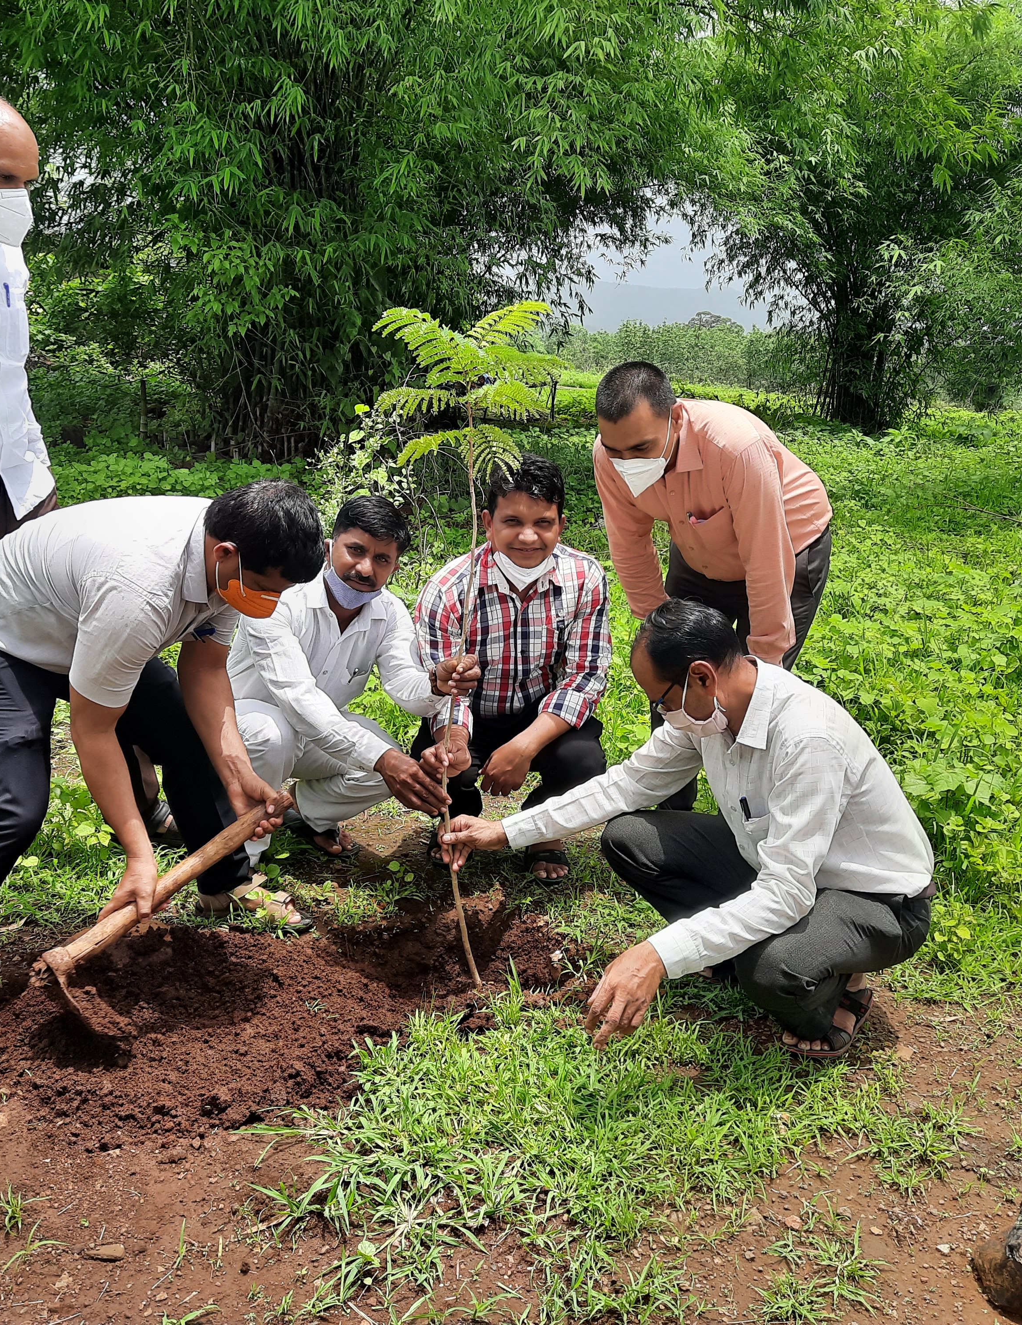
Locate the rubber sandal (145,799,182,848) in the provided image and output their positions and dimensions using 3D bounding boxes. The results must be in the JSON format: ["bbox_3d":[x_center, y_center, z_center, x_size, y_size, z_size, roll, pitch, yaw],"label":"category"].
[{"bbox_3d":[-0.870,0.403,3.225,0.280,0.100,0.100,9,18,29],"label":"rubber sandal"}]

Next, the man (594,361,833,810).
[{"bbox_3d":[0.477,-0.090,2.943,0.720,1.210,0.520,-14,21,-42],"label":"man"}]

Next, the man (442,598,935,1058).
[{"bbox_3d":[0.360,0.269,2.306,0.800,0.860,0.620,-9,18,-29],"label":"man"}]

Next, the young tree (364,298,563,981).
[{"bbox_3d":[-0.085,0.010,2.358,0.350,1.300,0.360,0,14,0],"label":"young tree"}]

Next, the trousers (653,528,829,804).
[{"bbox_3d":[0.560,0.050,3.075,0.460,0.840,0.430,-14,21,-42],"label":"trousers"}]

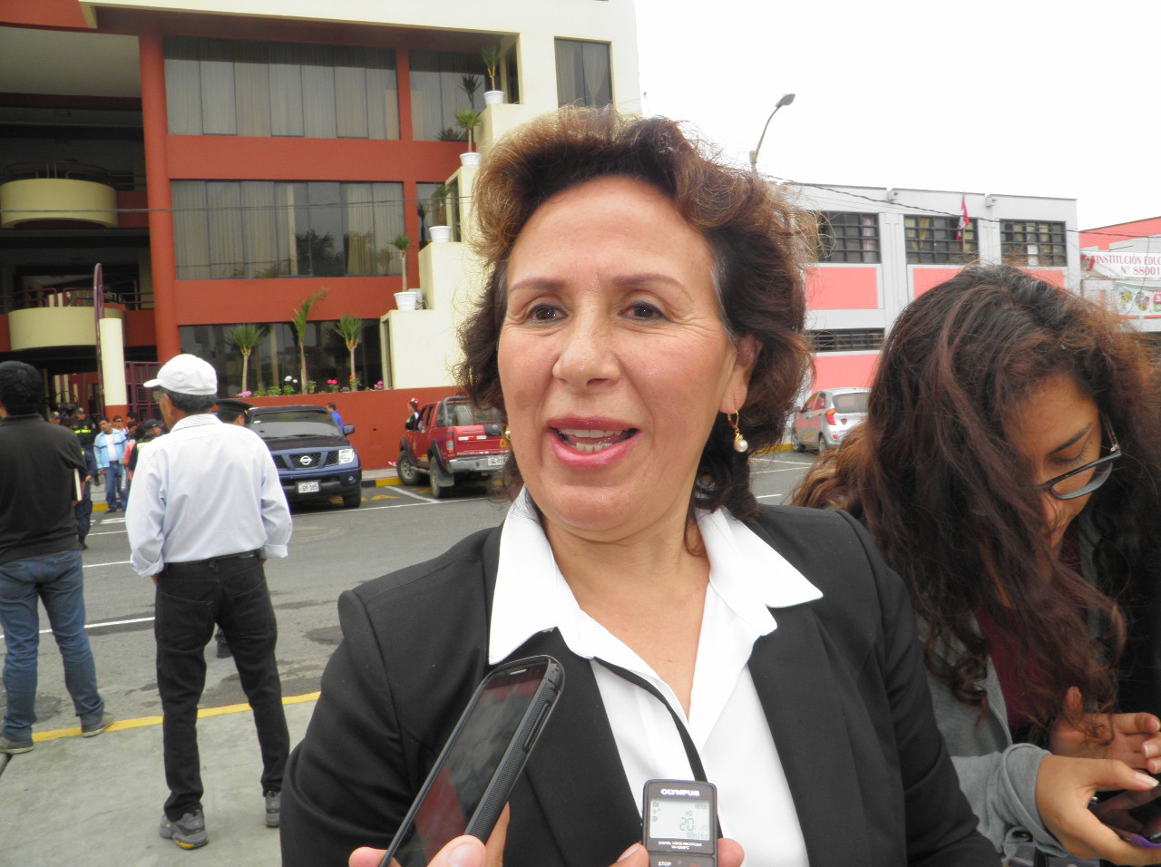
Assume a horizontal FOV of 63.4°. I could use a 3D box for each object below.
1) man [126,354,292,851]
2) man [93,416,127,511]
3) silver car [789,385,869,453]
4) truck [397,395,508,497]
[{"bbox_3d":[-1.329,0.580,3.402,0.560,1.700,0.420,-4,2,-25],"label":"man"},{"bbox_3d":[-8.530,0.594,17.067,0.580,1.710,0.360,-4,3,-27],"label":"man"},{"bbox_3d":[6.000,-0.315,21.788,1.600,1.480,3.600,-3,2,0],"label":"silver car"},{"bbox_3d":[-2.211,0.174,17.943,1.820,1.750,5.050,-4,2,-20],"label":"truck"}]

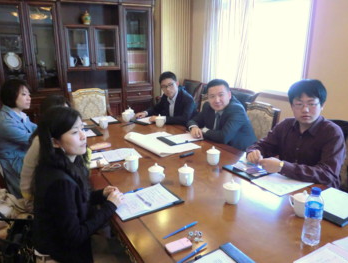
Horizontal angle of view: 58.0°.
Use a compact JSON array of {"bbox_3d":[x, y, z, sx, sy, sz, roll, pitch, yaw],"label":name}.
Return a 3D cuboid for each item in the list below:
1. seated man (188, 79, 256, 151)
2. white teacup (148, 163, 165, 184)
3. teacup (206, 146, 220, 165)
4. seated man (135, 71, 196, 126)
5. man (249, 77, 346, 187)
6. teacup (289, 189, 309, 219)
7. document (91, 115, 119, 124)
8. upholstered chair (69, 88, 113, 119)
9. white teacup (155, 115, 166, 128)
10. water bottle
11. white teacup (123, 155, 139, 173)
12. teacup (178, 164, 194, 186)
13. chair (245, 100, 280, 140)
[{"bbox_3d":[0.414,0.207,2.588,0.760,1.220,0.580,-12,19,-38],"label":"seated man"},{"bbox_3d":[-0.086,0.221,1.671,0.086,0.113,0.101,-15,22,-43],"label":"white teacup"},{"bbox_3d":[0.244,0.146,1.934,0.086,0.113,0.101,2,16,5],"label":"teacup"},{"bbox_3d":[-0.025,0.048,3.163,0.760,1.230,0.580,-13,20,-40],"label":"seated man"},{"bbox_3d":[0.720,0.347,1.870,0.720,1.290,0.540,-12,20,-36],"label":"man"},{"bbox_3d":[0.548,0.312,1.371,0.101,0.113,0.086,4,17,11],"label":"teacup"},{"bbox_3d":[-0.716,-0.123,3.255,0.220,0.012,0.300,-8,17,-26],"label":"document"},{"bbox_3d":[-0.892,0.034,3.661,0.580,1.000,0.620,-7,16,-24],"label":"upholstered chair"},{"bbox_3d":[-0.126,-0.103,2.972,0.105,0.120,0.088,0,15,0],"label":"white teacup"},{"bbox_3d":[0.521,0.315,1.169,0.065,0.219,0.065,0,16,0],"label":"water bottle"},{"bbox_3d":[-0.249,0.175,1.823,0.101,0.113,0.086,-6,17,-20],"label":"white teacup"},{"bbox_3d":[0.066,0.237,1.705,0.087,0.120,0.105,0,15,0],"label":"teacup"},{"bbox_3d":[0.498,0.276,2.610,0.560,1.000,0.600,16,22,42],"label":"chair"}]

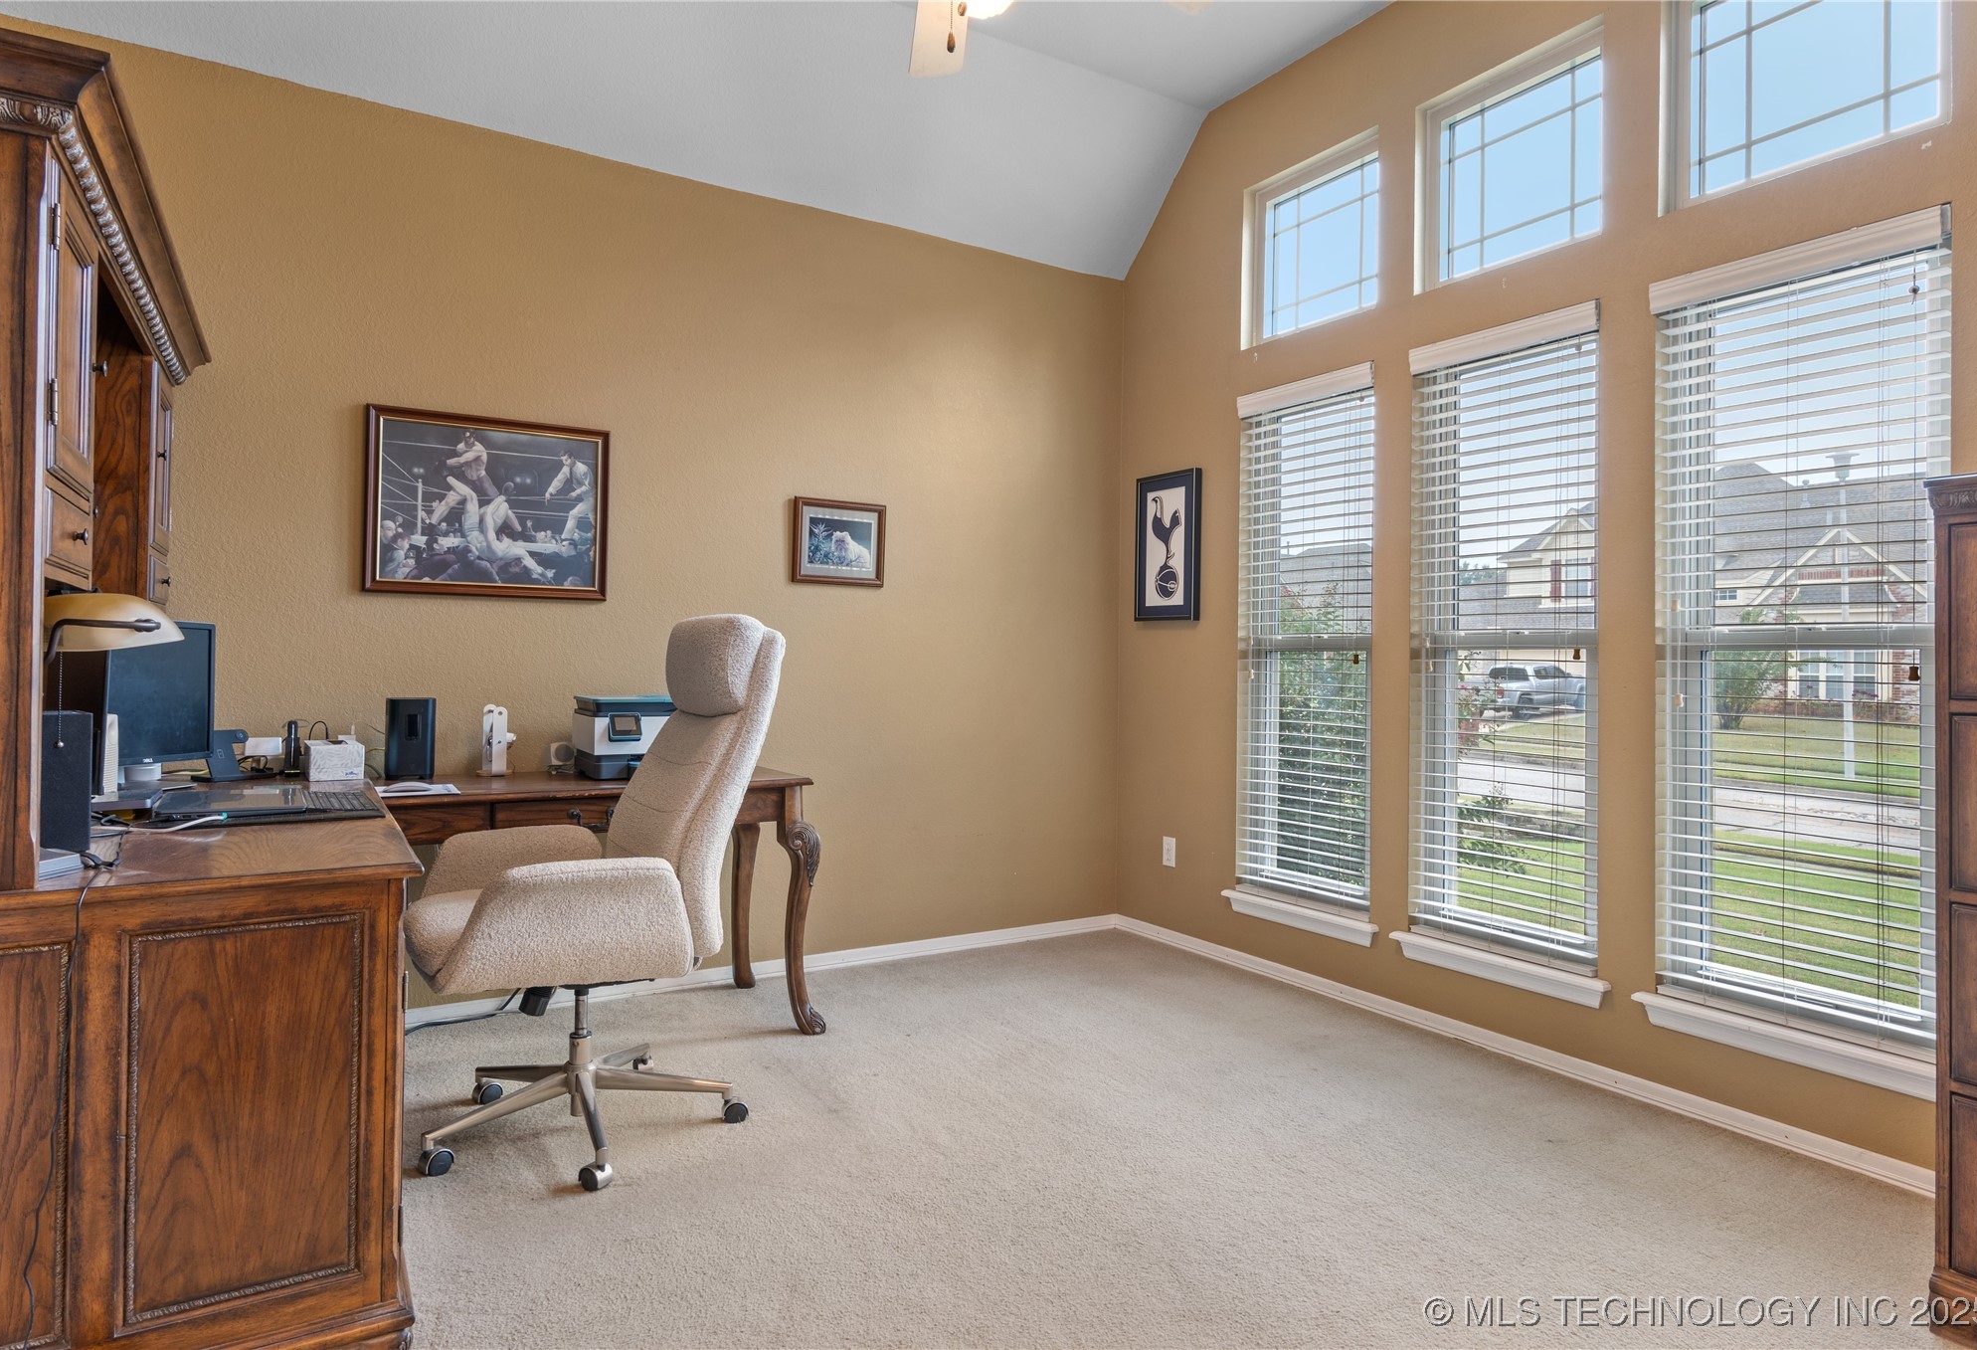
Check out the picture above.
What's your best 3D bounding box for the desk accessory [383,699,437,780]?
[{"bbox_3d":[-1.673,0.185,3.097,0.132,0.235,0.110,0,0,-31],"label":"desk accessory"}]

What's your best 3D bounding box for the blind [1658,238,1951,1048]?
[{"bbox_3d":[1.868,-0.076,2.494,0.055,1.705,0.588,0,0,-31],"label":"blind"}]

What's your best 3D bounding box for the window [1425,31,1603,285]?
[{"bbox_3d":[1.539,-1.483,3.120,0.070,0.581,0.581,1,0,-31],"label":"window"}]

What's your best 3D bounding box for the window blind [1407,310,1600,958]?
[{"bbox_3d":[1.489,-0.089,3.095,0.060,1.760,0.581,1,0,-31],"label":"window blind"}]

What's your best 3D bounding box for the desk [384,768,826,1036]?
[{"bbox_3d":[-1.134,0.688,3.156,1.140,0.765,0.630,0,0,-31],"label":"desk"}]

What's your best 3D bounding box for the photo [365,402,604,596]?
[{"bbox_3d":[-1.524,-0.517,3.286,0.676,0.545,0.030,1,0,-31],"label":"photo"}]

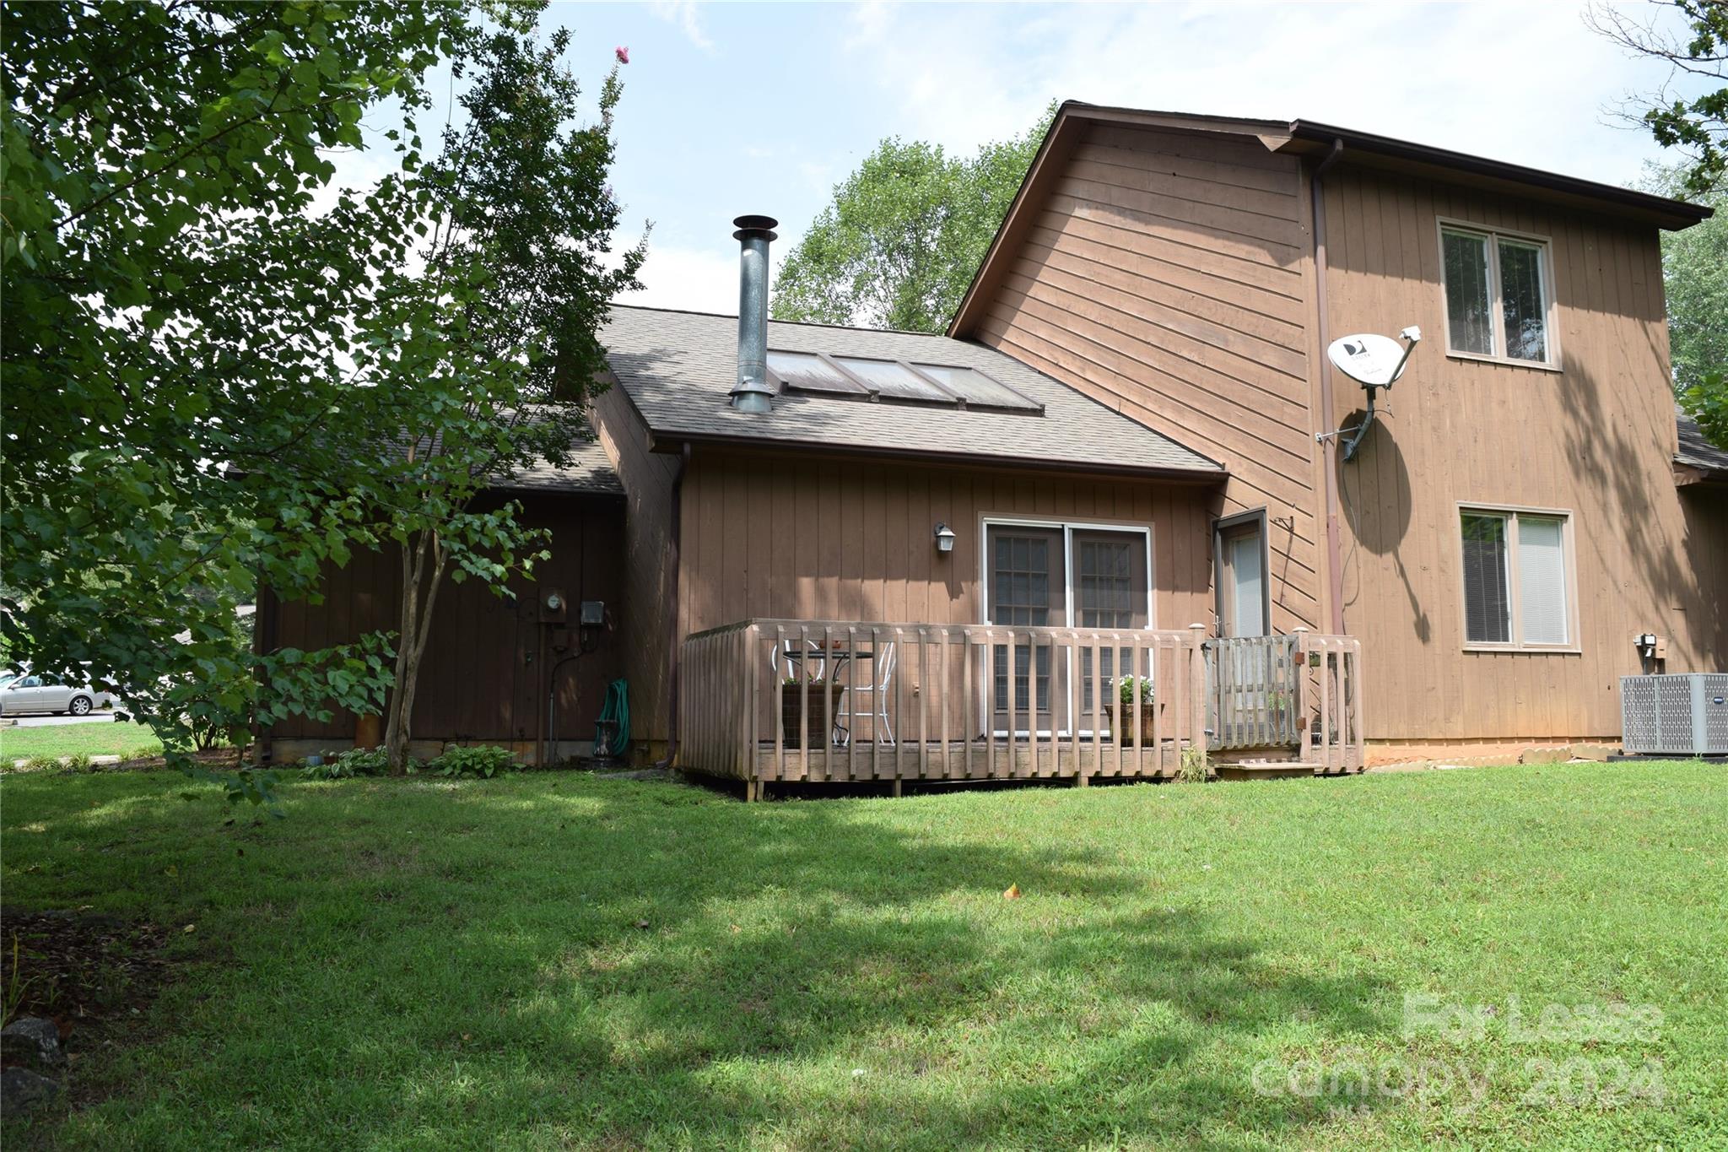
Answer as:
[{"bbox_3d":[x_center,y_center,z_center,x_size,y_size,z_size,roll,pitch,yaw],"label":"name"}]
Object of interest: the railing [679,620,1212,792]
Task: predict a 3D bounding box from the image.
[{"bbox_3d":[0.593,1.051,10.544,3.789,1.166,2.080,2,-7,-21],"label":"railing"}]

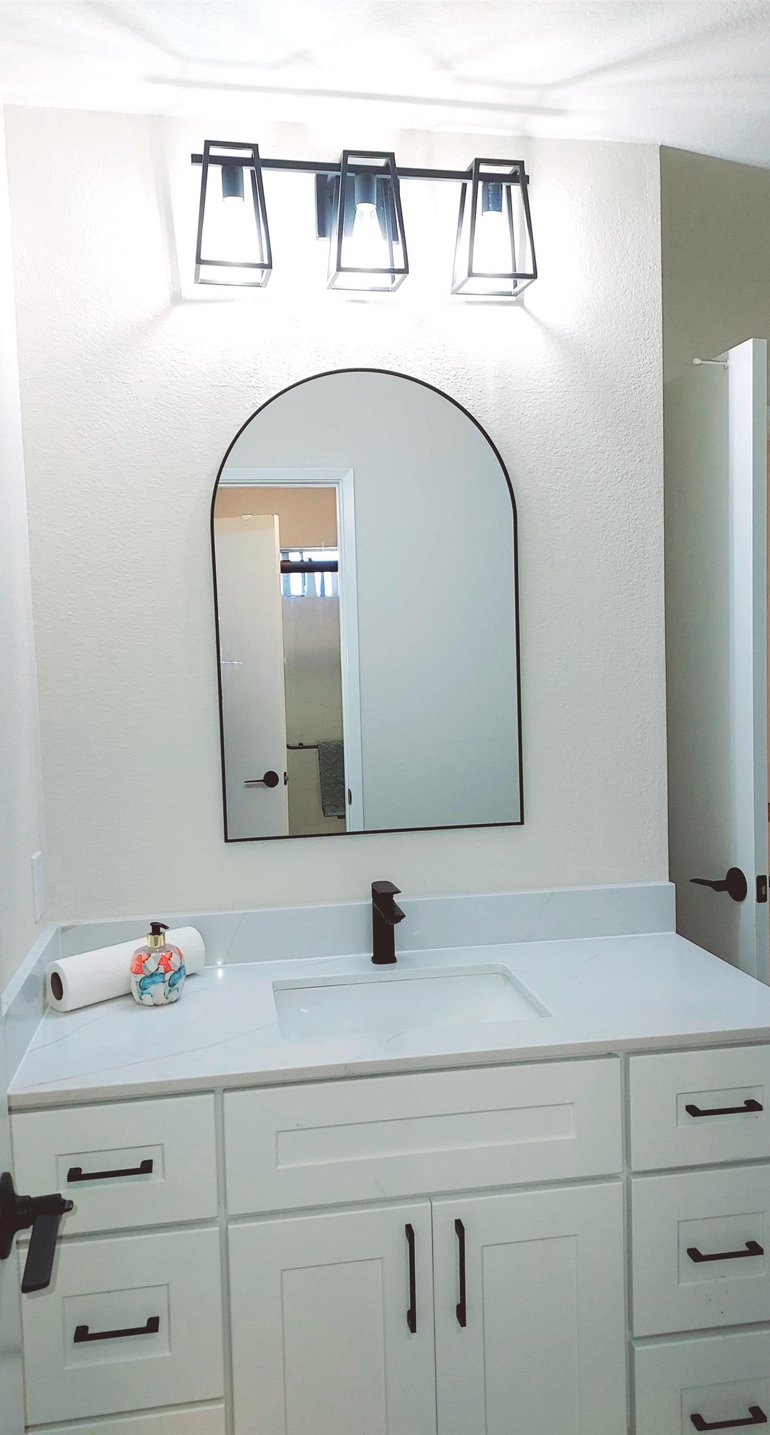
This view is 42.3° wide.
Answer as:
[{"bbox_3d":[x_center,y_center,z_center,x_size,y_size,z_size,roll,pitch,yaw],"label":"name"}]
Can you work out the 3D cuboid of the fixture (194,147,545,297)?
[{"bbox_3d":[-0.038,-0.924,1.878,0.638,0.220,0.166,-2,3,-9],"label":"fixture"}]

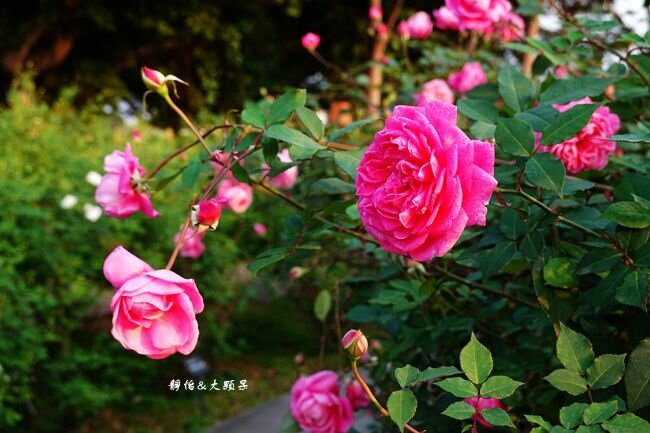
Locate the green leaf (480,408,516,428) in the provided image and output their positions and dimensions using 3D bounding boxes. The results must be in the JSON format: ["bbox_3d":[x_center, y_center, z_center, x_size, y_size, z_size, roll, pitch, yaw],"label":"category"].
[{"bbox_3d":[0.161,0.189,0.820,0.035,0.017,0.008,24,-30,15],"label":"green leaf"}]

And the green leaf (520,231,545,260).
[{"bbox_3d":[0.225,0.032,0.950,0.024,0.036,0.008,-21,-22,-9],"label":"green leaf"}]

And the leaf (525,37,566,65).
[{"bbox_3d":[0.275,-0.206,1.100,0.019,0.014,0.062,-38,63,-15],"label":"leaf"}]

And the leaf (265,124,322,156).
[{"bbox_3d":[-0.025,-0.060,0.700,0.049,0.010,0.020,20,40,-11],"label":"leaf"}]

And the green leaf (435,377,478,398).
[{"bbox_3d":[0.097,0.126,0.650,0.034,0.008,0.017,16,33,25],"label":"green leaf"}]

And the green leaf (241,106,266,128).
[{"bbox_3d":[-0.056,-0.076,0.700,0.028,0.008,0.017,34,64,28],"label":"green leaf"}]

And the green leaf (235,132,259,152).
[{"bbox_3d":[-0.084,-0.080,0.950,0.015,0.031,0.007,42,-18,17],"label":"green leaf"}]

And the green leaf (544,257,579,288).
[{"bbox_3d":[0.201,0.048,0.750,0.028,0.026,0.009,10,-11,4],"label":"green leaf"}]

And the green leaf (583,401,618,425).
[{"bbox_3d":[0.207,0.146,0.660,0.032,0.008,0.014,-26,42,-22],"label":"green leaf"}]

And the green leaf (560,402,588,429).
[{"bbox_3d":[0.240,0.189,0.840,0.020,0.032,0.007,40,-18,16],"label":"green leaf"}]

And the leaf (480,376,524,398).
[{"bbox_3d":[0.126,0.122,0.630,0.032,0.017,0.007,-10,-27,6],"label":"leaf"}]

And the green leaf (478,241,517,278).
[{"bbox_3d":[0.185,0.045,0.950,0.028,0.056,0.012,36,-18,22],"label":"green leaf"}]

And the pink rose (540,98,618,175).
[{"bbox_3d":[0.230,-0.073,0.800,0.074,0.070,0.055,2,7,17],"label":"pink rose"}]

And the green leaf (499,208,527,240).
[{"bbox_3d":[0.167,0.007,0.780,0.023,0.032,0.008,5,-26,2],"label":"green leaf"}]

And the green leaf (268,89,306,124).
[{"bbox_3d":[-0.041,-0.118,0.950,0.025,0.055,0.012,42,-13,12],"label":"green leaf"}]

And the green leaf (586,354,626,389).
[{"bbox_3d":[0.215,0.117,0.670,0.038,0.019,0.008,-38,-22,-11],"label":"green leaf"}]

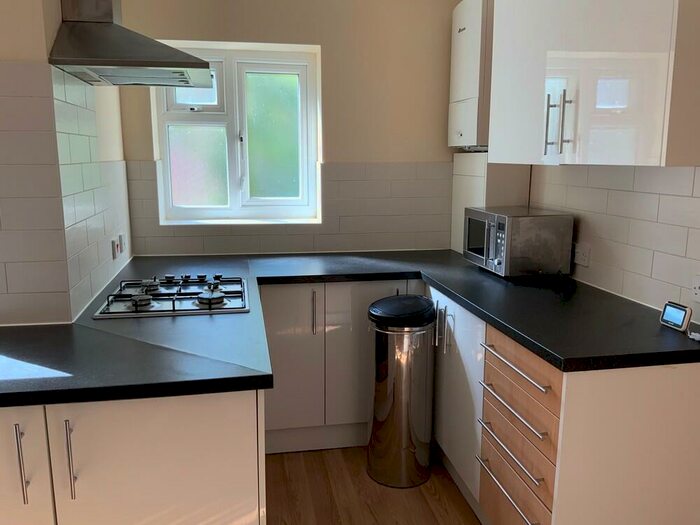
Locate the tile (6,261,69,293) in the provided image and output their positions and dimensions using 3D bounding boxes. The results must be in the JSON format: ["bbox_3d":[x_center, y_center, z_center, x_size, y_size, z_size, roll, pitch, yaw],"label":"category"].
[{"bbox_3d":[-0.994,0.047,1.873,0.181,0.100,0.010,-2,10,-9],"label":"tile"}]

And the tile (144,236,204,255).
[{"bbox_3d":[-0.948,-0.087,3.180,0.300,0.100,0.010,-2,11,-11],"label":"tile"}]

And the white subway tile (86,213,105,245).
[{"bbox_3d":[-1.006,-0.136,2.316,0.009,0.100,0.300,-2,11,-11],"label":"white subway tile"}]

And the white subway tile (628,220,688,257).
[{"bbox_3d":[1.109,-0.092,2.115,0.009,0.100,0.300,-2,11,-10],"label":"white subway tile"}]

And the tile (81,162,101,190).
[{"bbox_3d":[-1.005,-0.335,2.280,0.009,0.100,0.300,-2,11,-11],"label":"tile"}]

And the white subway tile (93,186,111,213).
[{"bbox_3d":[-1.036,-0.262,2.443,0.009,0.100,0.300,-2,11,-11],"label":"white subway tile"}]

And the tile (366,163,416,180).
[{"bbox_3d":[0.239,-0.523,3.338,0.300,0.100,0.010,-2,11,-11],"label":"tile"}]

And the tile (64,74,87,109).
[{"bbox_3d":[-0.968,-0.604,2.063,0.010,0.100,0.304,-2,11,-12],"label":"tile"}]

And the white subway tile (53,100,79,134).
[{"bbox_3d":[-0.937,-0.477,1.935,0.010,0.100,0.297,-2,11,-12],"label":"white subway tile"}]

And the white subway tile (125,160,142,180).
[{"bbox_3d":[-1.127,-0.480,3.072,0.079,0.100,0.010,-2,10,-9],"label":"white subway tile"}]

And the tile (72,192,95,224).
[{"bbox_3d":[-0.975,-0.209,2.152,0.009,0.100,0.300,-2,11,-11],"label":"tile"}]

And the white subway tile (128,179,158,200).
[{"bbox_3d":[-1.091,-0.382,3.097,0.141,0.100,0.010,-2,11,-11],"label":"white subway tile"}]

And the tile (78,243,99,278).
[{"bbox_3d":[-0.971,-0.008,2.174,0.010,0.100,0.310,-2,11,-12],"label":"tile"}]

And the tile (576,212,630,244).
[{"bbox_3d":[1.063,-0.146,2.433,0.010,0.100,0.300,-2,11,-11],"label":"tile"}]

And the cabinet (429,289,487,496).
[{"bbox_3d":[0.717,0.496,2.591,0.570,0.720,0.640,-2,11,-11],"label":"cabinet"}]

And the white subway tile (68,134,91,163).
[{"bbox_3d":[-0.974,-0.408,2.116,0.009,0.100,0.300,-2,11,-11],"label":"white subway tile"}]

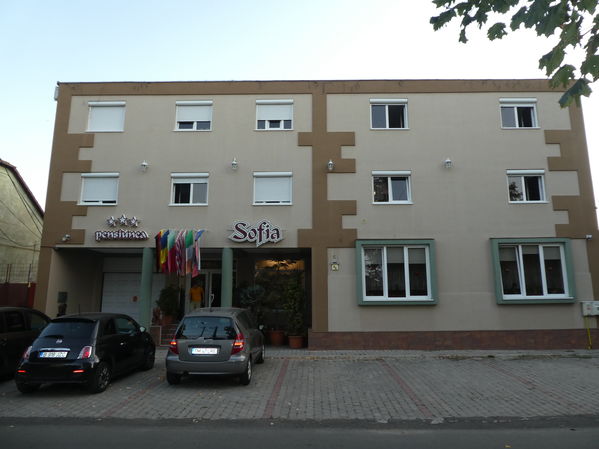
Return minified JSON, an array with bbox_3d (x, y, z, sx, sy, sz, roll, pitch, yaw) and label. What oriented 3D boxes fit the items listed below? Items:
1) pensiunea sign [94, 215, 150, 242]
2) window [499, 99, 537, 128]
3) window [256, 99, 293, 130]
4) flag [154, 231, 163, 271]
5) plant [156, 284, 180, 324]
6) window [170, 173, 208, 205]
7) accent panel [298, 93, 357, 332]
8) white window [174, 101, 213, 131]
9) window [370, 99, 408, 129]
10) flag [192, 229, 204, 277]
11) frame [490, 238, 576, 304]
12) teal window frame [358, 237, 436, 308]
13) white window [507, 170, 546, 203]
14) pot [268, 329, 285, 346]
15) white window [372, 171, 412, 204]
[{"bbox_3d":[-5.971,0.142,14.060,1.827,0.923,0.130,0,-10,0],"label":"pensiunea sign"},{"bbox_3d":[8.164,-4.088,15.480,1.426,1.202,0.200,0,-9,0],"label":"window"},{"bbox_3d":[-0.883,-3.859,14.835,1.341,1.156,0.180,0,-10,0],"label":"window"},{"bbox_3d":[-4.625,0.914,13.843,0.265,1.356,0.350,0,-10,1],"label":"flag"},{"bbox_3d":[-5.028,3.102,15.996,0.965,1.526,0.900,0,-9,0],"label":"plant"},{"bbox_3d":[-3.787,-1.176,14.384,1.328,1.170,0.180,0,-10,0],"label":"window"},{"bbox_3d":[0.968,-0.616,14.522,2.030,8.522,0.060,0,-10,1],"label":"accent panel"},{"bbox_3d":[-3.859,-3.936,15.221,1.373,1.180,0.150,0,-10,1],"label":"white window"},{"bbox_3d":[3.282,-3.986,15.139,1.404,1.193,0.150,0,-10,1],"label":"window"},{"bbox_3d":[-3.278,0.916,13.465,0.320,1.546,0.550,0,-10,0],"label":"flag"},{"bbox_3d":[8.126,1.635,14.512,2.728,2.273,0.280,0,-9,0],"label":"frame"},{"bbox_3d":[3.203,1.582,13.819,2.594,2.167,0.250,0,-10,0],"label":"teal window frame"},{"bbox_3d":[7.822,-1.274,14.325,1.341,1.167,0.180,0,-10,0],"label":"white window"},{"bbox_3d":[-0.849,4.215,15.487,0.578,0.581,0.560,0,-9,0],"label":"pot"},{"bbox_3d":[3.257,-1.281,14.649,1.400,1.215,0.150,0,-10,1],"label":"white window"}]

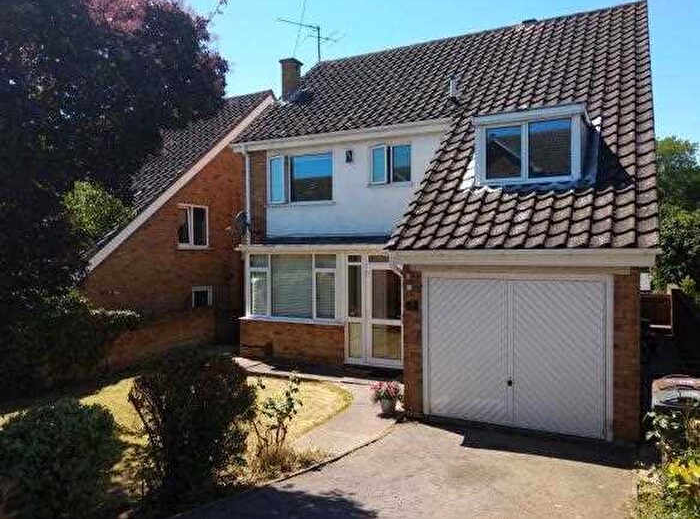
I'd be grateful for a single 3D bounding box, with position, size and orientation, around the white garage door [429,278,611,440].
[{"bbox_3d":[2.217,1.296,7.269,2.420,2.050,0.100,0,2,28],"label":"white garage door"}]

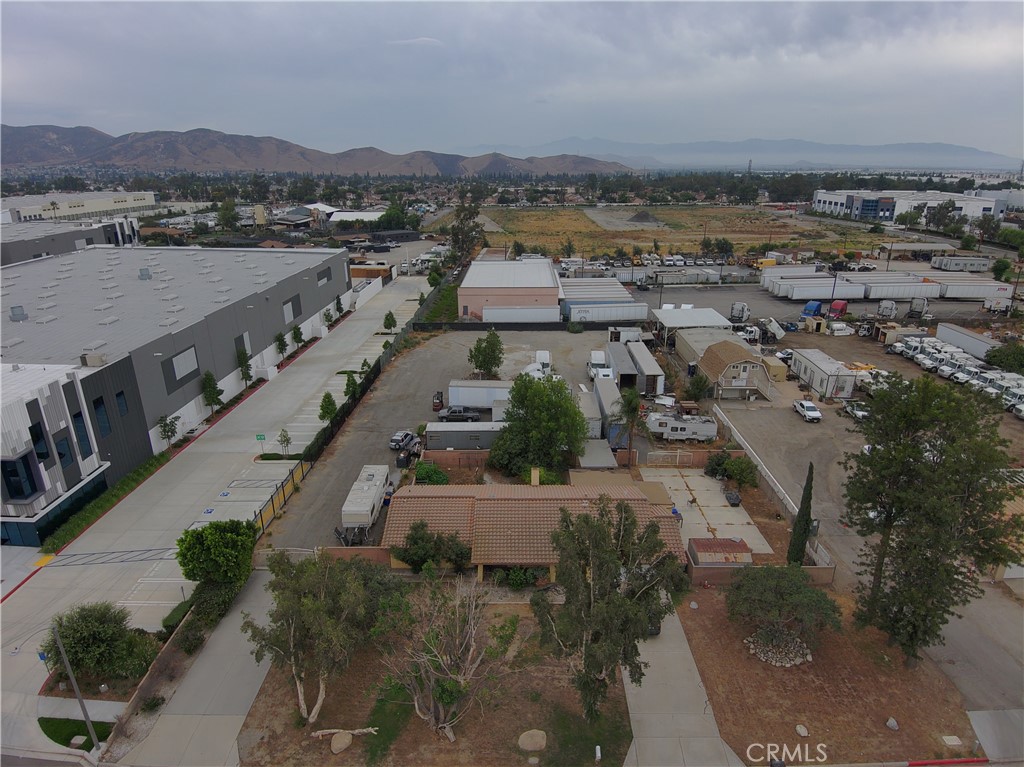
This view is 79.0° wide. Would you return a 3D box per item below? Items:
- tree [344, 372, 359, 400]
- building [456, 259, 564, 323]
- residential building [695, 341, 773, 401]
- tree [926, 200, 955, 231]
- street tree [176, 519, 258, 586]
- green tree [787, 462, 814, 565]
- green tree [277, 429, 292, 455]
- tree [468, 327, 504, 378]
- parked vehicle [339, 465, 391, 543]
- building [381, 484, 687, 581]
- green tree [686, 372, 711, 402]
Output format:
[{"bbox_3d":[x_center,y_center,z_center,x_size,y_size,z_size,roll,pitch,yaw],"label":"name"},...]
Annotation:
[{"bbox_3d":[-22.000,0.547,85.062,2.000,4.300,2.000,0,19,0],"label":"tree"},{"bbox_3d":[-0.315,-21.885,143.398,20.919,6.900,32.000,0,20,1],"label":"building"},{"bbox_3d":[32.300,-1.750,89.557,8.000,5.700,11.400,0,19,0],"label":"residential building"},{"bbox_3d":[195.781,-75.969,281.430,13.000,13.800,12.500,0,19,0],"label":"tree"},{"bbox_3d":[-22.712,13.102,47.869,5.800,5.000,5.500,0,20,0],"label":"street tree"},{"bbox_3d":[22.854,10.485,48.570,1.600,9.600,1.600,0,19,0],"label":"green tree"},{"bbox_3d":[-25.488,6.570,69.656,1.600,3.200,1.600,0,19,0],"label":"green tree"},{"bbox_3d":[-3.728,-4.648,95.174,5.500,7.700,5.400,0,19,0],"label":"tree"},{"bbox_3d":[-13.064,10.995,56.417,2.450,3.500,8.700,0,19,0],"label":"parked vehicle"},{"bbox_3d":[1.500,11.712,52.206,23.400,4.700,12.400,0,19,0],"label":"building"},{"bbox_3d":[25.900,0.343,86.261,3.300,3.900,3.200,0,19,0],"label":"green tree"}]

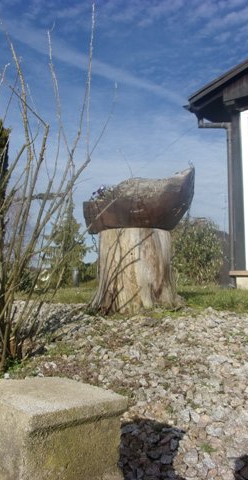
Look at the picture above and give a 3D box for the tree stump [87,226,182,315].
[{"bbox_3d":[0.107,0.285,4.270,0.820,0.730,0.780,-1,-4,0],"label":"tree stump"}]

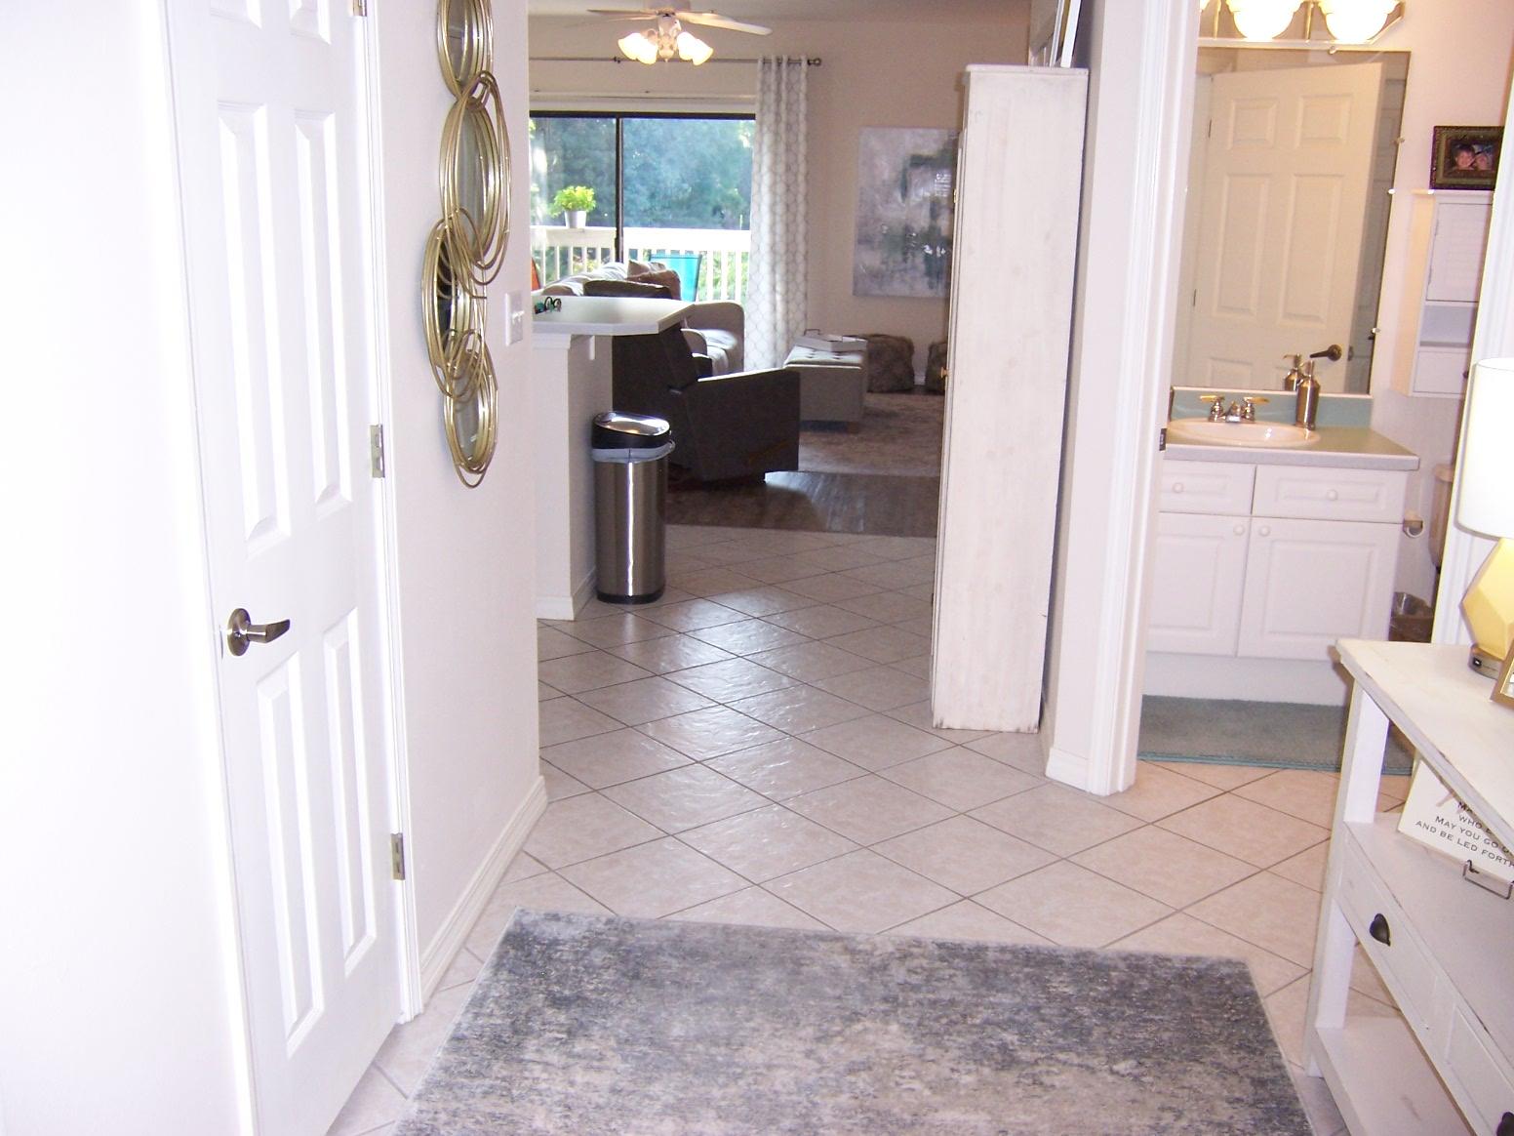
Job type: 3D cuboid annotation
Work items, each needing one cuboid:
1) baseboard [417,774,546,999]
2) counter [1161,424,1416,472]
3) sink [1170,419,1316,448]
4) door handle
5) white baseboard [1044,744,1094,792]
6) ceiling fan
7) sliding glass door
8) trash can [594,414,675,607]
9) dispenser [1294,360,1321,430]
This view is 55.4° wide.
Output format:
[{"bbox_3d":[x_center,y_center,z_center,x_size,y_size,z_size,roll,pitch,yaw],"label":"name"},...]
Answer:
[{"bbox_3d":[-0.583,0.674,3.180,0.015,0.086,0.950,3,15,6],"label":"baseboard"},{"bbox_3d":[1.490,-0.389,4.491,0.910,0.042,0.565,3,15,6],"label":"counter"},{"bbox_3d":[1.516,-0.350,4.503,0.480,0.160,0.430,3,15,6],"label":"sink"},{"bbox_3d":[-0.675,0.085,1.994,0.056,0.066,0.118,3,15,6],"label":"door handle"},{"bbox_3d":[0.832,0.534,3.836,0.014,0.085,0.145,-10,18,-38],"label":"white baseboard"},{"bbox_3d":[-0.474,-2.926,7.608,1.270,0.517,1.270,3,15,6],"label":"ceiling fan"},{"bbox_3d":[-1.060,-2.569,11.657,2.350,2.100,0.100,3,15,6],"label":"sliding glass door"},{"bbox_3d":[-0.473,-0.244,5.503,0.285,0.705,0.360,3,15,6],"label":"trash can"},{"bbox_3d":[1.769,-0.550,4.627,0.086,0.215,0.073,-5,16,-21],"label":"dispenser"}]

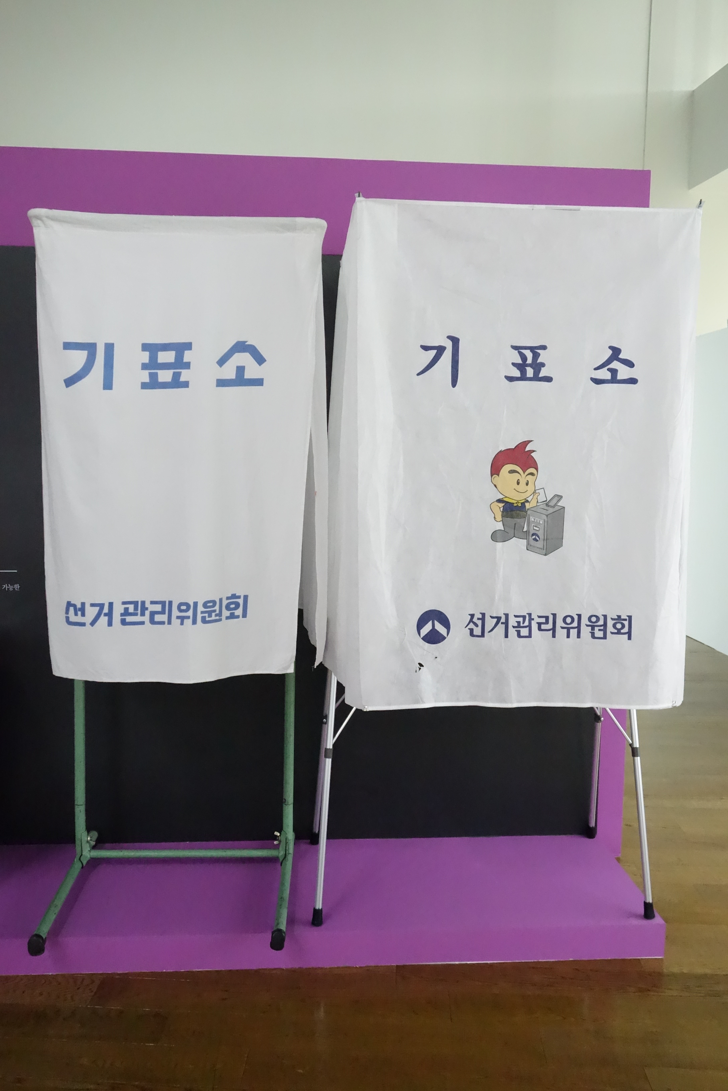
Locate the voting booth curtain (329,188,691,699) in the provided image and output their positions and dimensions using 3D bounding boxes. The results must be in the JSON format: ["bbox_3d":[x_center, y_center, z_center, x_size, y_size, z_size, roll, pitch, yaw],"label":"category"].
[{"bbox_3d":[0.368,-0.231,2.442,0.933,1.273,0.629,0,6,-4],"label":"voting booth curtain"}]

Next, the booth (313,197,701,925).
[{"bbox_3d":[0.342,0.085,2.482,0.976,1.915,0.642,0,6,-4],"label":"booth"}]

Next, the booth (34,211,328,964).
[{"bbox_3d":[-0.501,0.106,2.416,0.757,1.867,0.616,0,6,-4],"label":"booth"}]

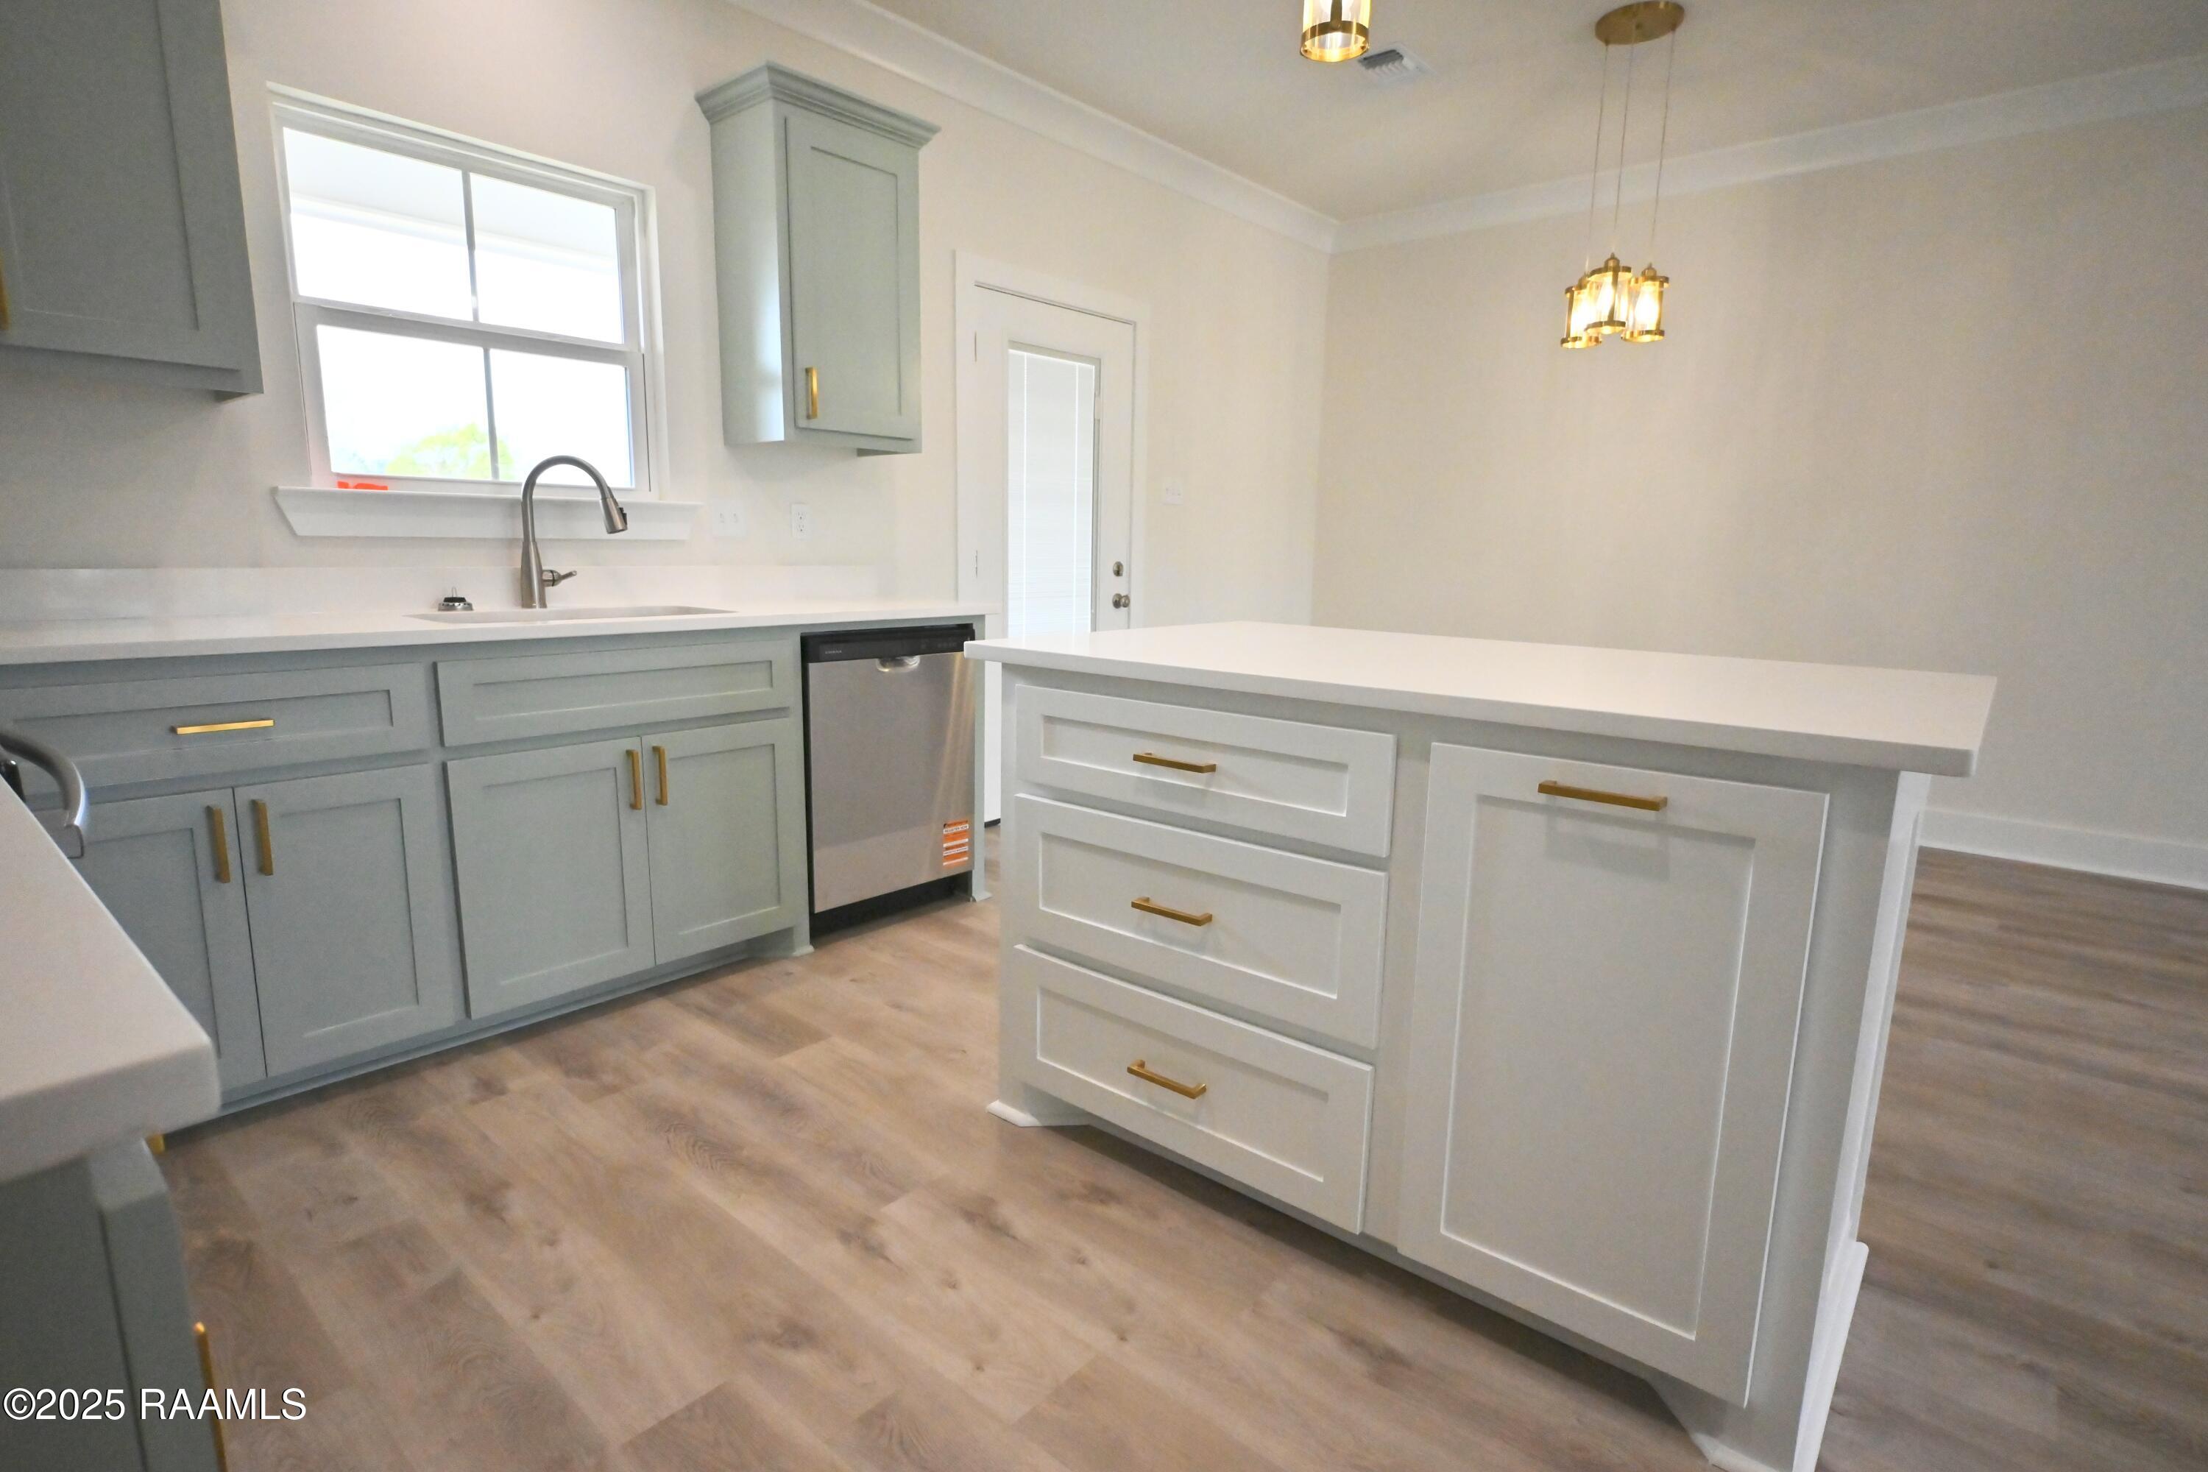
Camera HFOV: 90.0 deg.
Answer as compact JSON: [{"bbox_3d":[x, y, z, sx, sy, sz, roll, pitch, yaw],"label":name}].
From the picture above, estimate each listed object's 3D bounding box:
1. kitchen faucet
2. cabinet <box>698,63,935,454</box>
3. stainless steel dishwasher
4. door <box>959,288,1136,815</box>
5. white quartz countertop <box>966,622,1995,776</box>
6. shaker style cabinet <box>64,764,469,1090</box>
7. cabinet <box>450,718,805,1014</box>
[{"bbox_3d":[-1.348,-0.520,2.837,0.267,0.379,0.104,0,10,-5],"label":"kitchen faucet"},{"bbox_3d":[-0.827,-1.342,3.294,0.353,0.960,0.590,9,13,39],"label":"cabinet"},{"bbox_3d":[-0.812,0.079,3.344,0.606,0.851,0.609,9,13,39],"label":"stainless steel dishwasher"},{"bbox_3d":[-0.200,-0.699,4.498,0.045,2.015,0.913,9,13,39],"label":"door"},{"bbox_3d":[0.619,-0.123,1.968,1.510,0.031,0.937,9,13,39],"label":"white quartz countertop"},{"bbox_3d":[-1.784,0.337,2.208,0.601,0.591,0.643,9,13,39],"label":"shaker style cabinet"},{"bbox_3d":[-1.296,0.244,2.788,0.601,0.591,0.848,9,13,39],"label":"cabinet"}]

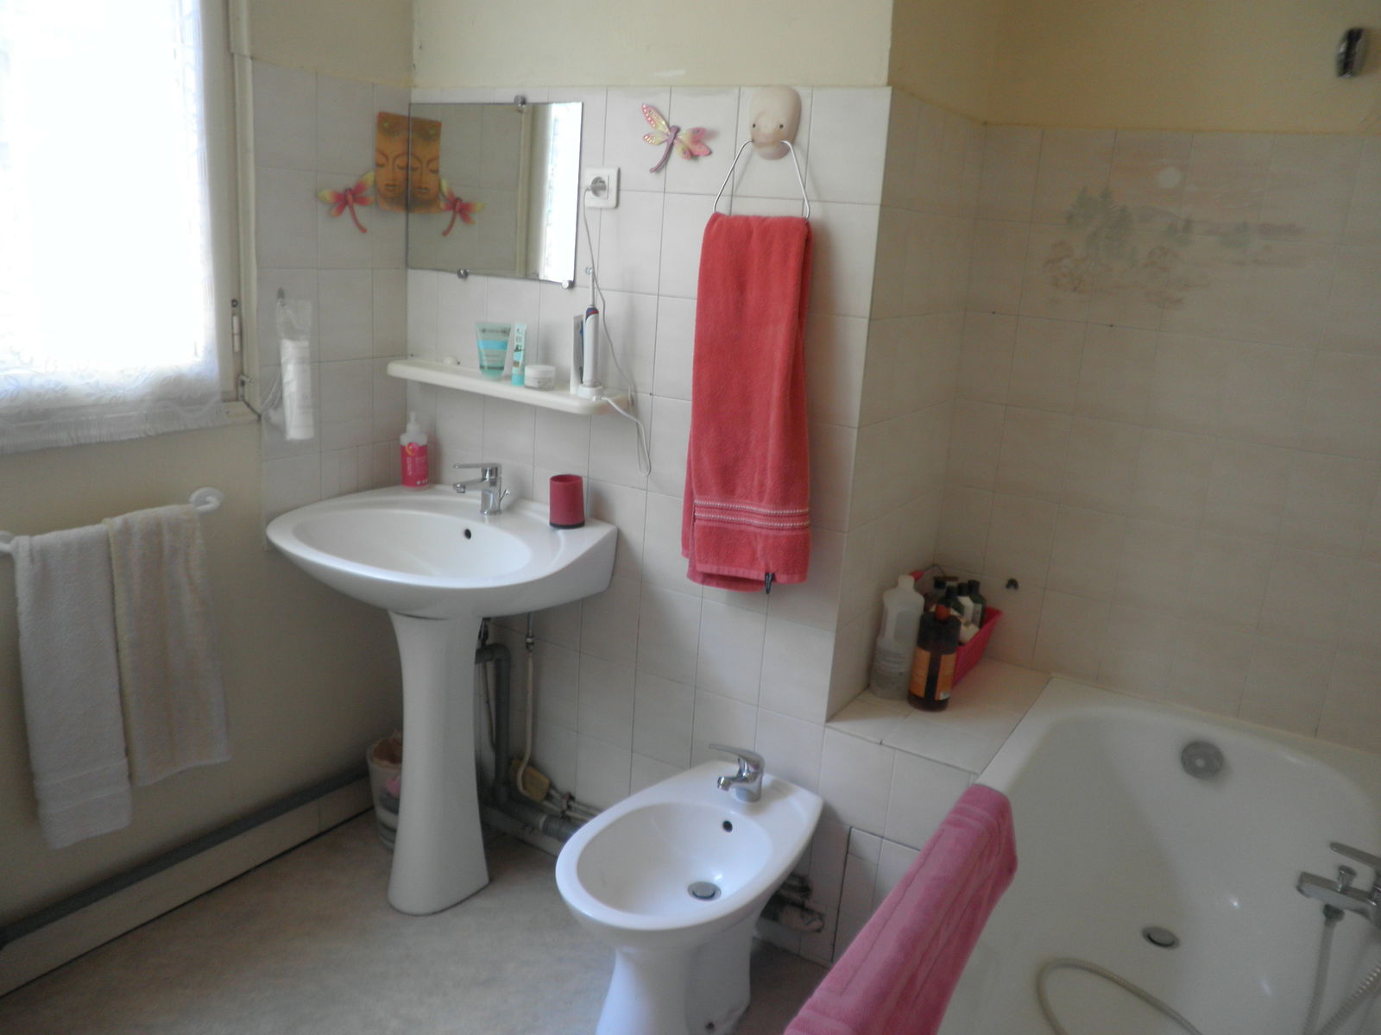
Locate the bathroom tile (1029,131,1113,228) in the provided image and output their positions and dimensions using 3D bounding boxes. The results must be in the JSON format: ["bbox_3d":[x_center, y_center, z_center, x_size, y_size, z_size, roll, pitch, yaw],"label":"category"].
[{"bbox_3d":[0.797,-0.709,2.156,0.150,0.200,0.010,13,18,31],"label":"bathroom tile"}]

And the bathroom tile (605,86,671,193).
[{"bbox_3d":[-0.107,-0.737,2.027,0.149,0.194,0.010,12,17,29],"label":"bathroom tile"}]

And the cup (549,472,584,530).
[{"bbox_3d":[-0.260,-0.033,2.209,0.074,0.101,0.074,1,15,-10],"label":"cup"}]

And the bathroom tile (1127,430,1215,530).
[{"bbox_3d":[1.018,-0.085,2.190,0.149,0.200,0.010,12,17,29],"label":"bathroom tile"}]

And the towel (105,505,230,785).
[{"bbox_3d":[-1.016,0.248,2.007,0.065,0.546,0.216,13,18,31],"label":"towel"}]

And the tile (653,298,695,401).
[{"bbox_3d":[-0.003,-0.335,2.088,0.150,0.200,0.010,12,17,28],"label":"tile"}]

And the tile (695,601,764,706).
[{"bbox_3d":[0.085,0.278,2.145,0.149,0.200,0.010,12,17,29],"label":"tile"}]

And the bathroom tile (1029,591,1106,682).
[{"bbox_3d":[0.887,0.274,2.419,0.148,0.201,0.010,12,17,28],"label":"bathroom tile"}]

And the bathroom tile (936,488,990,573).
[{"bbox_3d":[0.657,0.025,2.502,0.116,0.201,0.010,12,17,28],"label":"bathroom tile"}]

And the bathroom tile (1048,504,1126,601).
[{"bbox_3d":[0.902,0.079,2.367,0.148,0.201,0.010,12,17,28],"label":"bathroom tile"}]

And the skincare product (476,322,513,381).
[{"bbox_3d":[-0.427,-0.364,2.268,0.078,0.117,0.044,2,15,-8],"label":"skincare product"}]

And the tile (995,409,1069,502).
[{"bbox_3d":[0.773,-0.141,2.337,0.150,0.200,0.010,12,17,28],"label":"tile"}]

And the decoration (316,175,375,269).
[{"bbox_3d":[-0.720,-0.621,2.190,0.020,0.190,0.151,12,17,29],"label":"decoration"}]

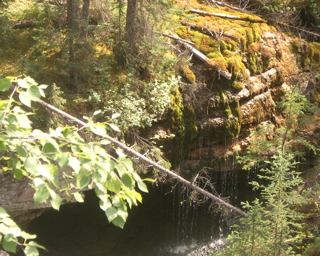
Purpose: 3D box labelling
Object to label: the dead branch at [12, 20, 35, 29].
[{"bbox_3d":[-2.742,-2.077,26.075,0.449,0.130,0.130,-15,24,-20],"label":"dead branch"}]

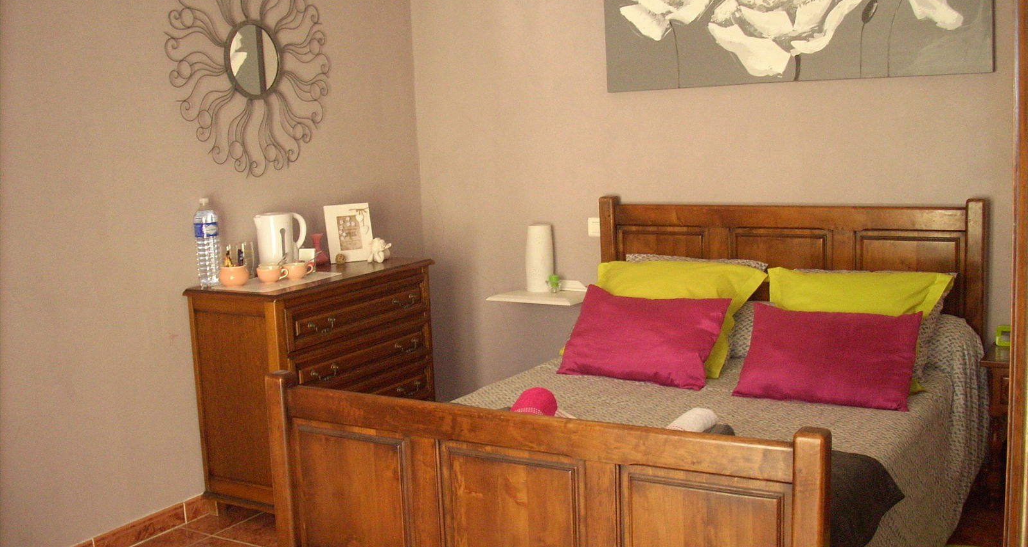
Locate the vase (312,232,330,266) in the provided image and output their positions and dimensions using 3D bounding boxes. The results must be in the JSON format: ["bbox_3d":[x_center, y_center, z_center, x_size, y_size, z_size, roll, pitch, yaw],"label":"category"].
[{"bbox_3d":[-0.803,-0.102,4.538,0.070,0.122,0.070,3,9,31],"label":"vase"}]

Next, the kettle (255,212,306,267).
[{"bbox_3d":[-0.905,-0.116,4.248,0.218,0.238,0.150,-7,9,-29],"label":"kettle"}]

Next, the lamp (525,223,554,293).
[{"bbox_3d":[0.108,-0.064,4.815,0.120,0.290,0.120,-2,8,0],"label":"lamp"}]

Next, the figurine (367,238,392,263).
[{"bbox_3d":[-0.560,-0.100,4.573,0.095,0.092,0.105,-1,8,7],"label":"figurine"}]

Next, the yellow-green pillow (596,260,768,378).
[{"bbox_3d":[0.565,0.174,4.277,0.710,0.160,0.500,3,52,31],"label":"yellow-green pillow"}]

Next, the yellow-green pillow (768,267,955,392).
[{"bbox_3d":[1.182,0.200,3.909,0.690,0.160,0.500,3,52,31],"label":"yellow-green pillow"}]

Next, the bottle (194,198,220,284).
[{"bbox_3d":[-1.113,-0.111,3.969,0.090,0.322,0.090,3,9,31],"label":"bottle"}]

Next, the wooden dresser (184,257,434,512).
[{"bbox_3d":[-0.750,0.427,4.334,0.445,0.872,0.915,3,9,31],"label":"wooden dresser"}]

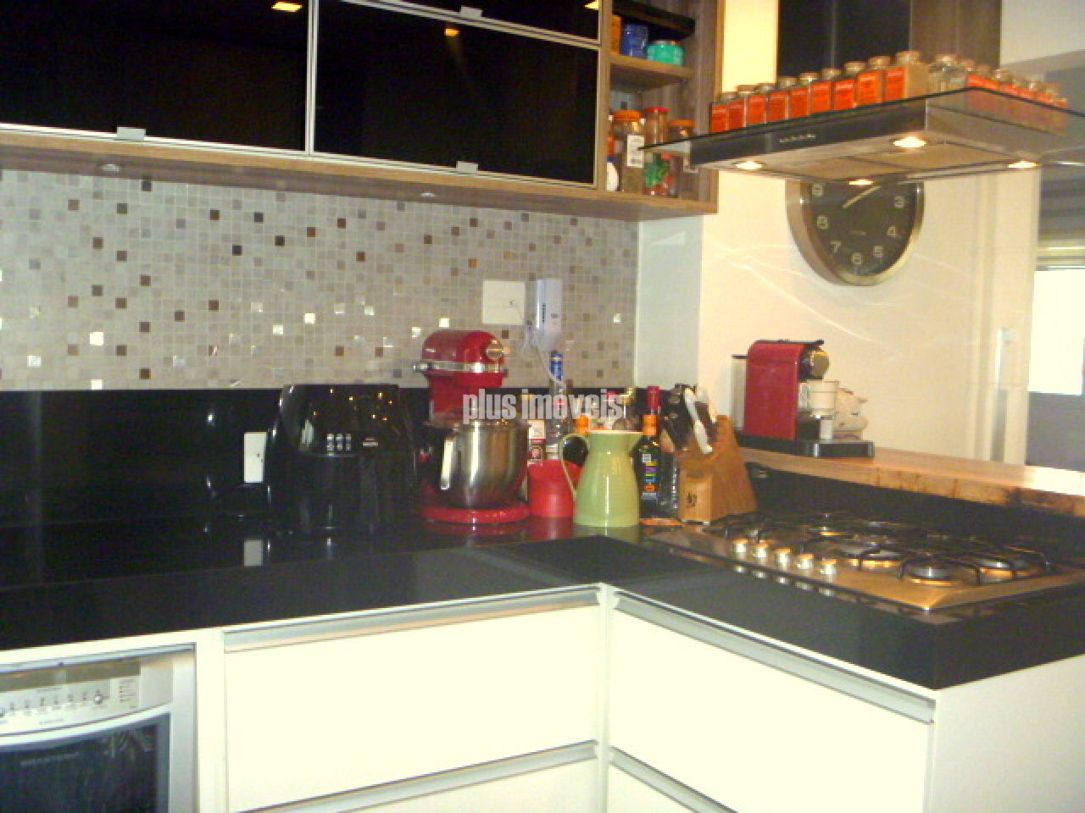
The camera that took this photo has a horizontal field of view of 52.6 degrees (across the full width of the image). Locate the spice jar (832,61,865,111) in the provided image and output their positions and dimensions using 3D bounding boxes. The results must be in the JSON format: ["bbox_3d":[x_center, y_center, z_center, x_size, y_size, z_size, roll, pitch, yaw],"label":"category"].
[{"bbox_3d":[0.531,-0.534,1.867,0.052,0.099,0.052,-1,4,-32],"label":"spice jar"}]

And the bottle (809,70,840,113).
[{"bbox_3d":[0.502,-0.538,1.915,0.052,0.099,0.052,-1,4,-32],"label":"bottle"}]

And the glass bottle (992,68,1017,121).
[{"bbox_3d":[0.833,-0.567,2.004,0.052,0.094,0.052,1,3,0],"label":"glass bottle"}]

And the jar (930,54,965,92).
[{"bbox_3d":[0.666,-0.522,1.795,0.052,0.099,0.052,-1,4,-32],"label":"jar"}]

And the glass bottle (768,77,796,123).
[{"bbox_3d":[0.448,-0.547,2.005,0.052,0.099,0.052,-1,4,-32],"label":"glass bottle"}]

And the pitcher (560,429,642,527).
[{"bbox_3d":[0.132,0.158,2.444,0.184,0.198,0.148,2,3,7],"label":"pitcher"}]

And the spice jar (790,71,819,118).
[{"bbox_3d":[0.513,-0.594,2.109,0.052,0.094,0.052,-1,4,-32],"label":"spice jar"}]

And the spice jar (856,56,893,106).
[{"bbox_3d":[0.558,-0.528,1.820,0.052,0.099,0.052,-1,4,-32],"label":"spice jar"}]

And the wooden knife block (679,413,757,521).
[{"bbox_3d":[0.412,0.143,2.584,0.090,0.235,0.230,3,4,35],"label":"wooden knife block"}]

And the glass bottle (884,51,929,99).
[{"bbox_3d":[0.638,-0.572,1.918,0.052,0.094,0.052,-1,4,-32],"label":"glass bottle"}]

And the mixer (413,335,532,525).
[{"bbox_3d":[-0.155,0.036,2.542,0.243,0.425,0.342,-1,4,-32],"label":"mixer"}]

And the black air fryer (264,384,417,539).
[{"bbox_3d":[-0.457,0.103,2.446,0.305,0.300,0.350,-1,4,-26],"label":"black air fryer"}]

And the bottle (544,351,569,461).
[{"bbox_3d":[0.035,0.054,2.722,0.073,0.375,0.073,1,4,0],"label":"bottle"}]

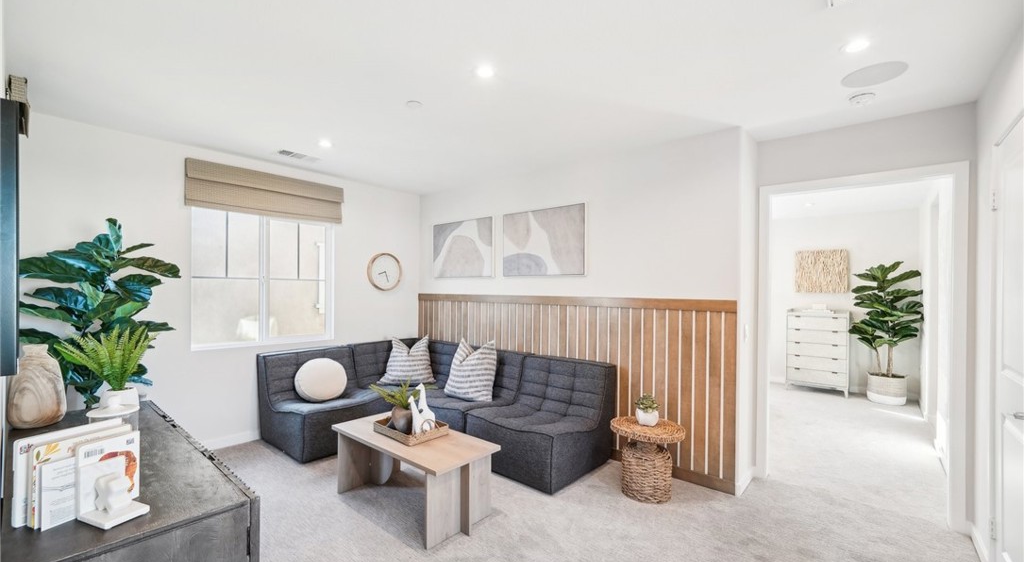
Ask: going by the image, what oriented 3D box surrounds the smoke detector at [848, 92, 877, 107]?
[{"bbox_3d":[1.936,-0.993,2.199,0.130,0.040,0.130,0,0,40],"label":"smoke detector"}]

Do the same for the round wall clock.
[{"bbox_3d":[-1.335,-0.095,4.205,0.045,0.405,0.405,0,-1,41],"label":"round wall clock"}]

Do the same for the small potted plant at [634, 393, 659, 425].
[{"bbox_3d":[0.954,0.891,2.778,0.165,0.215,0.165,0,0,40],"label":"small potted plant"}]

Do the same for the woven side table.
[{"bbox_3d":[0.925,1.215,2.728,0.465,0.445,0.455,0,0,40],"label":"woven side table"}]

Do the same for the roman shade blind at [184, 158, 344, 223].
[{"bbox_3d":[-2.120,-0.756,3.543,0.085,0.370,1.240,0,0,42],"label":"roman shade blind"}]

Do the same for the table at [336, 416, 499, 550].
[{"bbox_3d":[-0.648,1.203,2.550,1.090,0.428,0.485,0,-1,39],"label":"table"}]

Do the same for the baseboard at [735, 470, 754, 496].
[{"bbox_3d":[1.635,1.394,2.778,0.016,0.084,0.380,0,-1,42],"label":"baseboard"}]

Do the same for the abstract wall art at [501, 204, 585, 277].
[{"bbox_3d":[0.275,-0.335,3.545,0.890,0.605,0.035,0,-1,37],"label":"abstract wall art"}]

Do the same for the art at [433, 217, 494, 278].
[{"bbox_3d":[-0.553,-0.335,4.280,0.925,0.625,0.040,0,0,39],"label":"art"}]

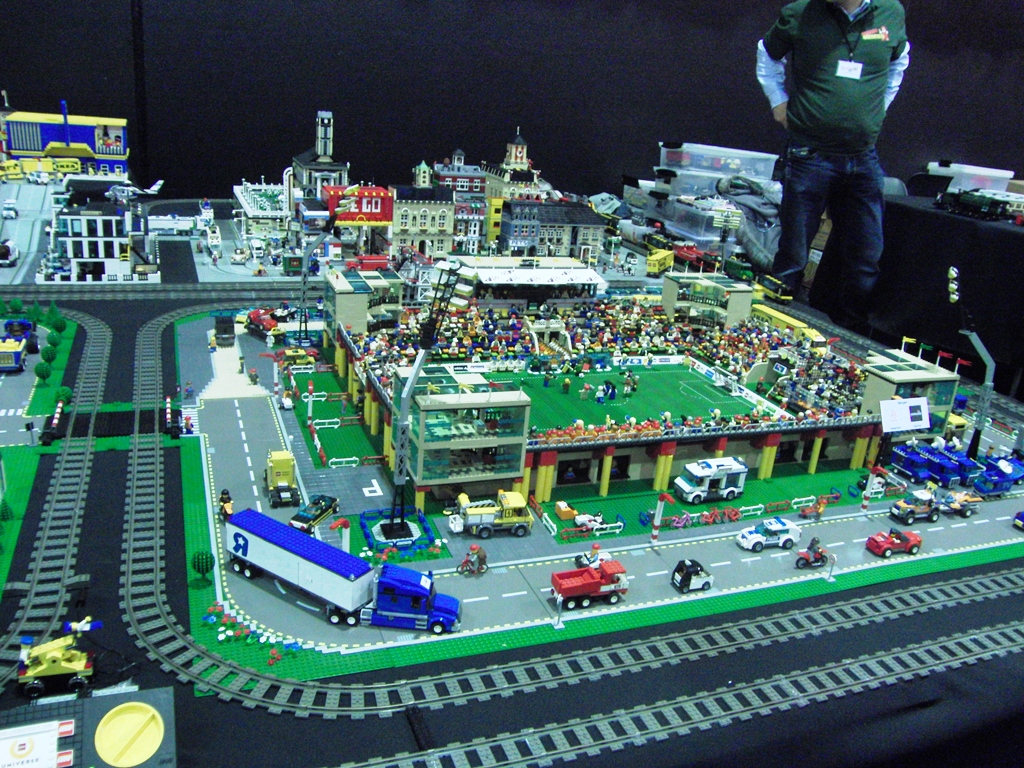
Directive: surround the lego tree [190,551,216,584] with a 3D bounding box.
[{"bbox_3d":[-0.457,0.272,1.316,0.034,0.051,0.034,-2,20,-22],"label":"lego tree"}]

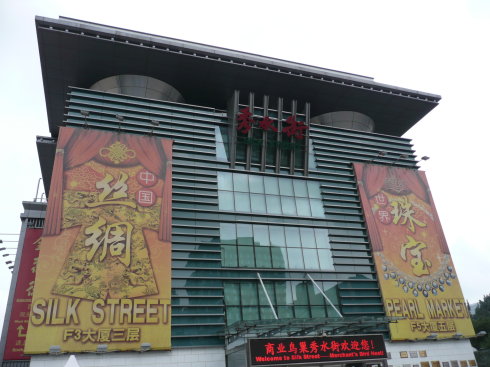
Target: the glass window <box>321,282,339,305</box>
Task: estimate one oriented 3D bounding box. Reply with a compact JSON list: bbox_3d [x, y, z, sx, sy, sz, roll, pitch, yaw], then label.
[{"bbox_3d":[5.991,7.551,27.553,1.215,1.647,0.100,5,-28,-19],"label":"glass window"}]

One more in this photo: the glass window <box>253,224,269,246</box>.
[{"bbox_3d":[1.209,3.789,28.694,1.225,1.587,0.100,6,-28,-19],"label":"glass window"}]

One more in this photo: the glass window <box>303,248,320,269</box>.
[{"bbox_3d":[4.997,5.703,30.084,1.261,1.609,0.100,6,-28,-19],"label":"glass window"}]

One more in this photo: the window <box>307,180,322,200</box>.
[{"bbox_3d":[6.080,0.590,34.508,1.272,1.644,0.100,6,-28,-19],"label":"window"}]

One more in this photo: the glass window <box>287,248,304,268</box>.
[{"bbox_3d":[3.530,5.277,27.773,1.225,1.679,0.100,5,-28,-19],"label":"glass window"}]

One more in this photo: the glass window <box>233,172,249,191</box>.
[{"bbox_3d":[-0.262,-0.018,30.137,1.225,1.587,0.100,6,-28,-19],"label":"glass window"}]

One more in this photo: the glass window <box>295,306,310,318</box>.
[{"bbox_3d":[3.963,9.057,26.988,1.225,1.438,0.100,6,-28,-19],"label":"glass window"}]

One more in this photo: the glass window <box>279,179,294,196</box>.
[{"bbox_3d":[3.369,0.315,32.279,1.261,1.545,0.100,6,-28,-19],"label":"glass window"}]

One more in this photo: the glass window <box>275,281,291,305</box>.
[{"bbox_3d":[2.870,8.134,29.272,1.306,1.710,0.100,6,-28,-19],"label":"glass window"}]

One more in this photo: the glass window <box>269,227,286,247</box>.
[{"bbox_3d":[2.440,3.996,29.960,1.261,1.584,0.100,6,-28,-19],"label":"glass window"}]

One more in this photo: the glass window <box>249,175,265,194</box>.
[{"bbox_3d":[0.926,0.078,31.423,1.261,1.545,0.100,6,-28,-19],"label":"glass window"}]

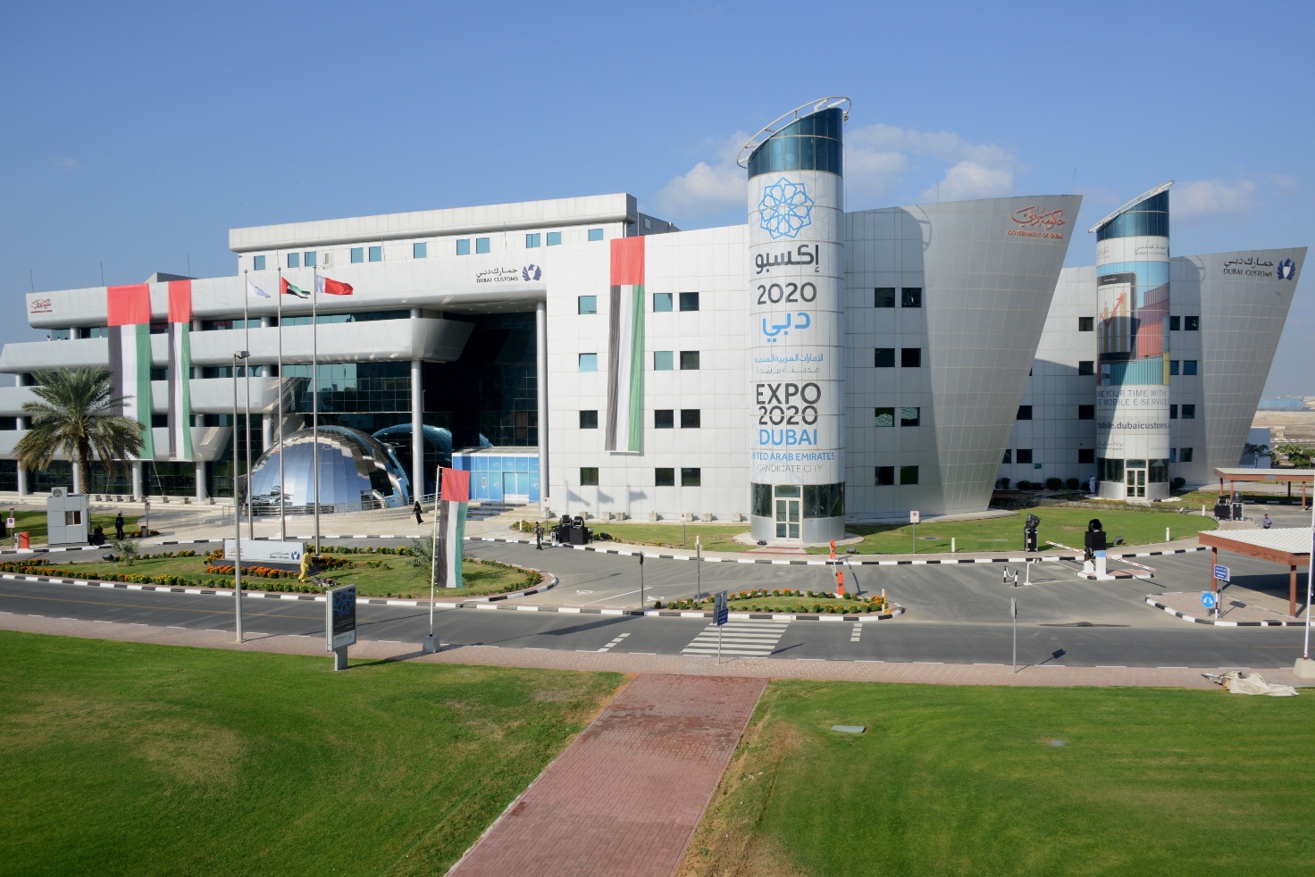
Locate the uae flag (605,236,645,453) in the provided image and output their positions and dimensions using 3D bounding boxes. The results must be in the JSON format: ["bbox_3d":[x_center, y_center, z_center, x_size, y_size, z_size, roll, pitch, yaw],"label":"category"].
[{"bbox_3d":[-2.311,-6.864,75.255,2.700,15.719,0.450,0,2,13],"label":"uae flag"}]

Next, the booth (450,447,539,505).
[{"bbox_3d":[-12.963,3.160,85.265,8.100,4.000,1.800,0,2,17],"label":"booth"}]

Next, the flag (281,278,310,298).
[{"bbox_3d":[-20.115,-8.371,56.900,1.550,1.139,0.300,-1,2,-11],"label":"flag"}]

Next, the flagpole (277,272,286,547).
[{"bbox_3d":[-20.849,-1.411,56.803,0.190,15.939,0.190,-1,2,0],"label":"flagpole"}]

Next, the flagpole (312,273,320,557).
[{"bbox_3d":[-18.850,-1.445,56.502,0.190,15.939,0.190,-1,2,0],"label":"flagpole"}]

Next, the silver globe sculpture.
[{"bbox_3d":[-27.829,2.182,86.288,13.726,6.522,12.600,0,2,20],"label":"silver globe sculpture"}]

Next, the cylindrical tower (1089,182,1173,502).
[{"bbox_3d":[43.329,-8.925,93.178,6.900,28.384,6.900,0,2,24],"label":"cylindrical tower"}]

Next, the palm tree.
[{"bbox_3d":[-40.113,0.885,70.942,9.000,11.656,8.800,0,2,20],"label":"palm tree"}]

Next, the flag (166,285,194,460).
[{"bbox_3d":[-42.031,-5.947,89.999,2.550,15.795,0.250,0,2,22],"label":"flag"}]

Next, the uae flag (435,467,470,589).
[{"bbox_3d":[-6.965,3.103,35.115,1.080,4.150,0.220,0,1,8],"label":"uae flag"}]

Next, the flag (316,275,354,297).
[{"bbox_3d":[-17.852,-8.470,56.700,1.950,1.163,0.350,-1,2,-11],"label":"flag"}]

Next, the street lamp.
[{"bbox_3d":[-15.091,2.103,37.133,0.320,10.422,0.780,0,2,16],"label":"street lamp"}]

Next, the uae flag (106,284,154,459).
[{"bbox_3d":[-48.480,-6.036,94.114,5.500,16.002,0.400,0,2,24],"label":"uae flag"}]

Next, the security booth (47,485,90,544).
[{"bbox_3d":[-37.430,4.857,65.171,2.150,3.574,2.150,-1,2,-25],"label":"security booth"}]

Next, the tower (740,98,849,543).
[{"bbox_3d":[9.138,-7.787,66.966,6.900,28.503,6.900,0,2,19],"label":"tower"}]

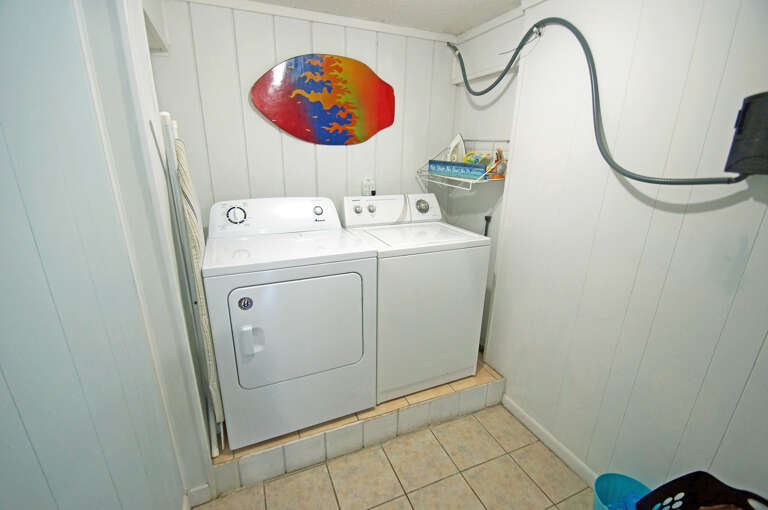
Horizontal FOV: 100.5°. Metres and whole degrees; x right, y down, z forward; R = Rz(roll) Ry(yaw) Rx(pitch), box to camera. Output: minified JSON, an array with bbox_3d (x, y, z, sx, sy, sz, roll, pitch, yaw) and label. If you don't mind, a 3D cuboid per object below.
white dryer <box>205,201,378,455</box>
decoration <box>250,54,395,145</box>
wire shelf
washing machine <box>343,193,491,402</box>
[{"bbox_3d":[-0.504,0.273,1.795,0.737,1.104,0.702,-6,17,-21],"label":"white dryer"},{"bbox_3d":[-0.334,-0.941,1.957,0.889,0.502,0.042,-6,17,-21],"label":"decoration"},{"bbox_3d":[0.510,-0.589,2.048,0.330,0.280,0.540,-7,18,-26],"label":"wire shelf"},{"bbox_3d":[0.155,0.200,2.071,0.687,1.104,0.665,-6,17,-22],"label":"washing machine"}]

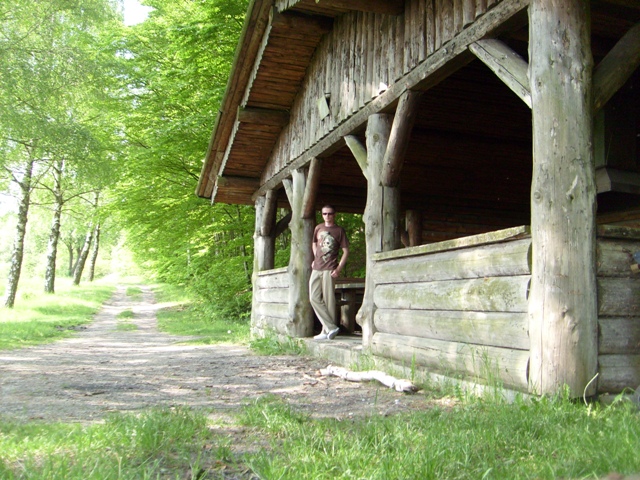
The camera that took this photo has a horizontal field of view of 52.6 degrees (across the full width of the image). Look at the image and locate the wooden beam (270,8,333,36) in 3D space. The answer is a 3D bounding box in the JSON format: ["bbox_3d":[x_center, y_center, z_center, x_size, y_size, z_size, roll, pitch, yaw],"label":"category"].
[{"bbox_3d":[-0.192,-2.516,7.476,0.709,0.220,0.220,3,-6,-17],"label":"wooden beam"}]

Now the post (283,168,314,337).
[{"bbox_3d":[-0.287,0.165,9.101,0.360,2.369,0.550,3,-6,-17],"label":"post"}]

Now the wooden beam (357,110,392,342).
[{"bbox_3d":[0.560,-0.108,6.412,0.340,2.337,0.340,1,-5,0],"label":"wooden beam"}]

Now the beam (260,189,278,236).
[{"bbox_3d":[-0.868,-0.458,11.062,0.190,0.826,0.190,3,17,-17],"label":"beam"}]

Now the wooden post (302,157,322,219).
[{"bbox_3d":[-0.094,-0.692,8.603,0.180,0.887,0.180,3,23,-17],"label":"wooden post"}]

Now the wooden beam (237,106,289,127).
[{"bbox_3d":[-0.810,-1.785,9.317,0.735,0.200,0.200,3,-6,-17],"label":"wooden beam"}]

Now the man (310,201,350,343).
[{"bbox_3d":[0.113,0.423,8.606,0.490,1.770,0.360,0,-6,11],"label":"man"}]

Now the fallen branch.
[{"bbox_3d":[0.347,1.088,5.186,0.190,0.120,1.236,4,-6,-32],"label":"fallen branch"}]

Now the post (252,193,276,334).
[{"bbox_3d":[-0.952,0.408,11.209,0.360,2.423,0.360,3,-6,-17],"label":"post"}]

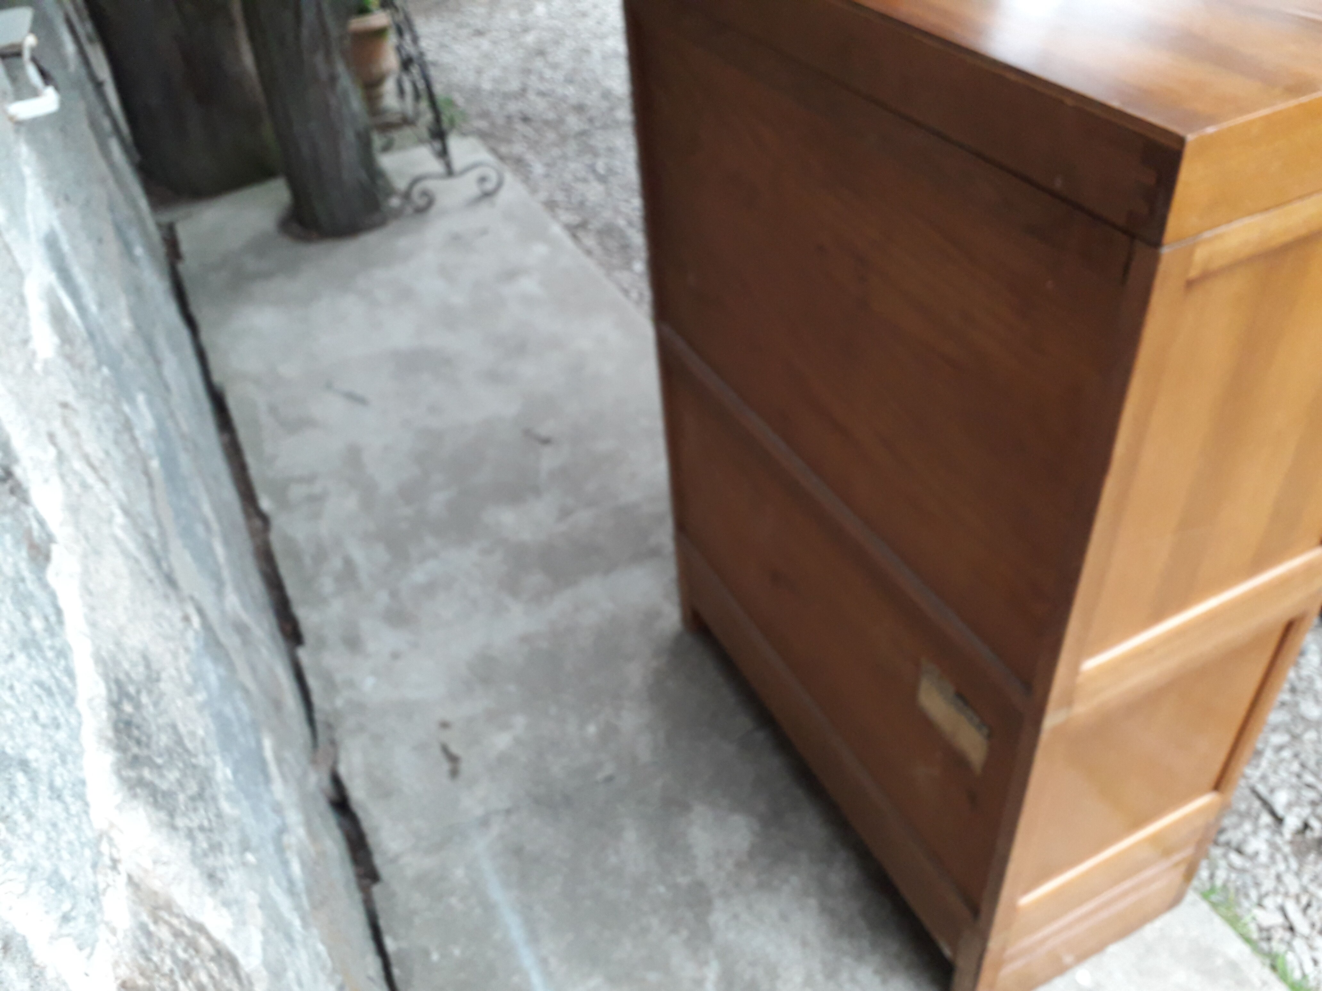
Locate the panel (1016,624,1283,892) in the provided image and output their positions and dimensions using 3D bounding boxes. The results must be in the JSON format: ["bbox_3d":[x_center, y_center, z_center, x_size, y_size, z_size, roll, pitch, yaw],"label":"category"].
[{"bbox_3d":[0.552,0.301,1.188,0.312,0.345,0.021,-21,42,-16],"label":"panel"}]

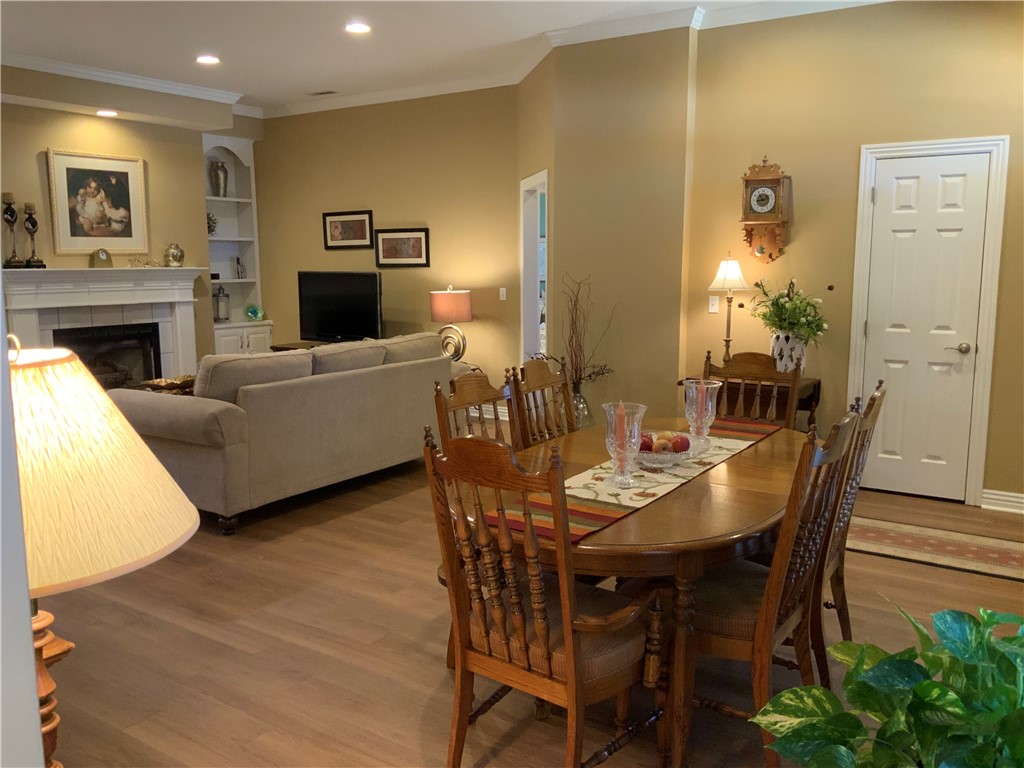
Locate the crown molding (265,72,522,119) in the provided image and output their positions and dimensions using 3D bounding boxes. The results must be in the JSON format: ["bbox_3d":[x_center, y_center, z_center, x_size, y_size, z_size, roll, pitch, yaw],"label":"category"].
[{"bbox_3d":[-1.282,-2.748,8.193,3.220,0.090,0.090,5,10,33],"label":"crown molding"}]

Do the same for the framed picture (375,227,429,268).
[{"bbox_3d":[-1.068,-1.304,8.247,0.672,0.376,0.030,5,10,33],"label":"framed picture"}]

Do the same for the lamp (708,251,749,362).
[{"bbox_3d":[1.394,-0.436,5.543,0.280,0.800,0.280,5,10,33],"label":"lamp"}]

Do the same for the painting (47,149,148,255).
[{"bbox_3d":[-3.643,-1.588,7.618,0.040,0.870,0.870,5,10,33],"label":"painting"}]

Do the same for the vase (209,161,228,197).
[{"bbox_3d":[-3.075,-2.148,8.989,0.205,0.385,0.205,5,10,33],"label":"vase"}]

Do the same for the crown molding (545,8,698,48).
[{"bbox_3d":[0.717,-2.409,5.782,1.120,0.090,0.090,5,10,33],"label":"crown molding"}]

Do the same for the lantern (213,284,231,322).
[{"bbox_3d":[-3.064,-0.846,9.051,0.135,0.390,0.135,-8,11,-41],"label":"lantern"}]

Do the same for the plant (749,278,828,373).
[{"bbox_3d":[1.711,-0.332,5.336,0.470,0.640,0.440,5,10,33],"label":"plant"}]

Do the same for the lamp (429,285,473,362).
[{"bbox_3d":[-0.553,-0.541,7.808,0.372,0.715,0.372,5,10,33],"label":"lamp"}]

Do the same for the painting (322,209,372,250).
[{"bbox_3d":[-1.653,-1.539,8.602,0.675,0.378,0.030,5,10,33],"label":"painting"}]

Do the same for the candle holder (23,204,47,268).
[{"bbox_3d":[-3.906,-1.200,7.011,0.145,0.540,0.145,5,10,33],"label":"candle holder"}]

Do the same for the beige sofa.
[{"bbox_3d":[-1.363,0.180,5.713,1.060,0.910,2.290,5,10,33],"label":"beige sofa"}]

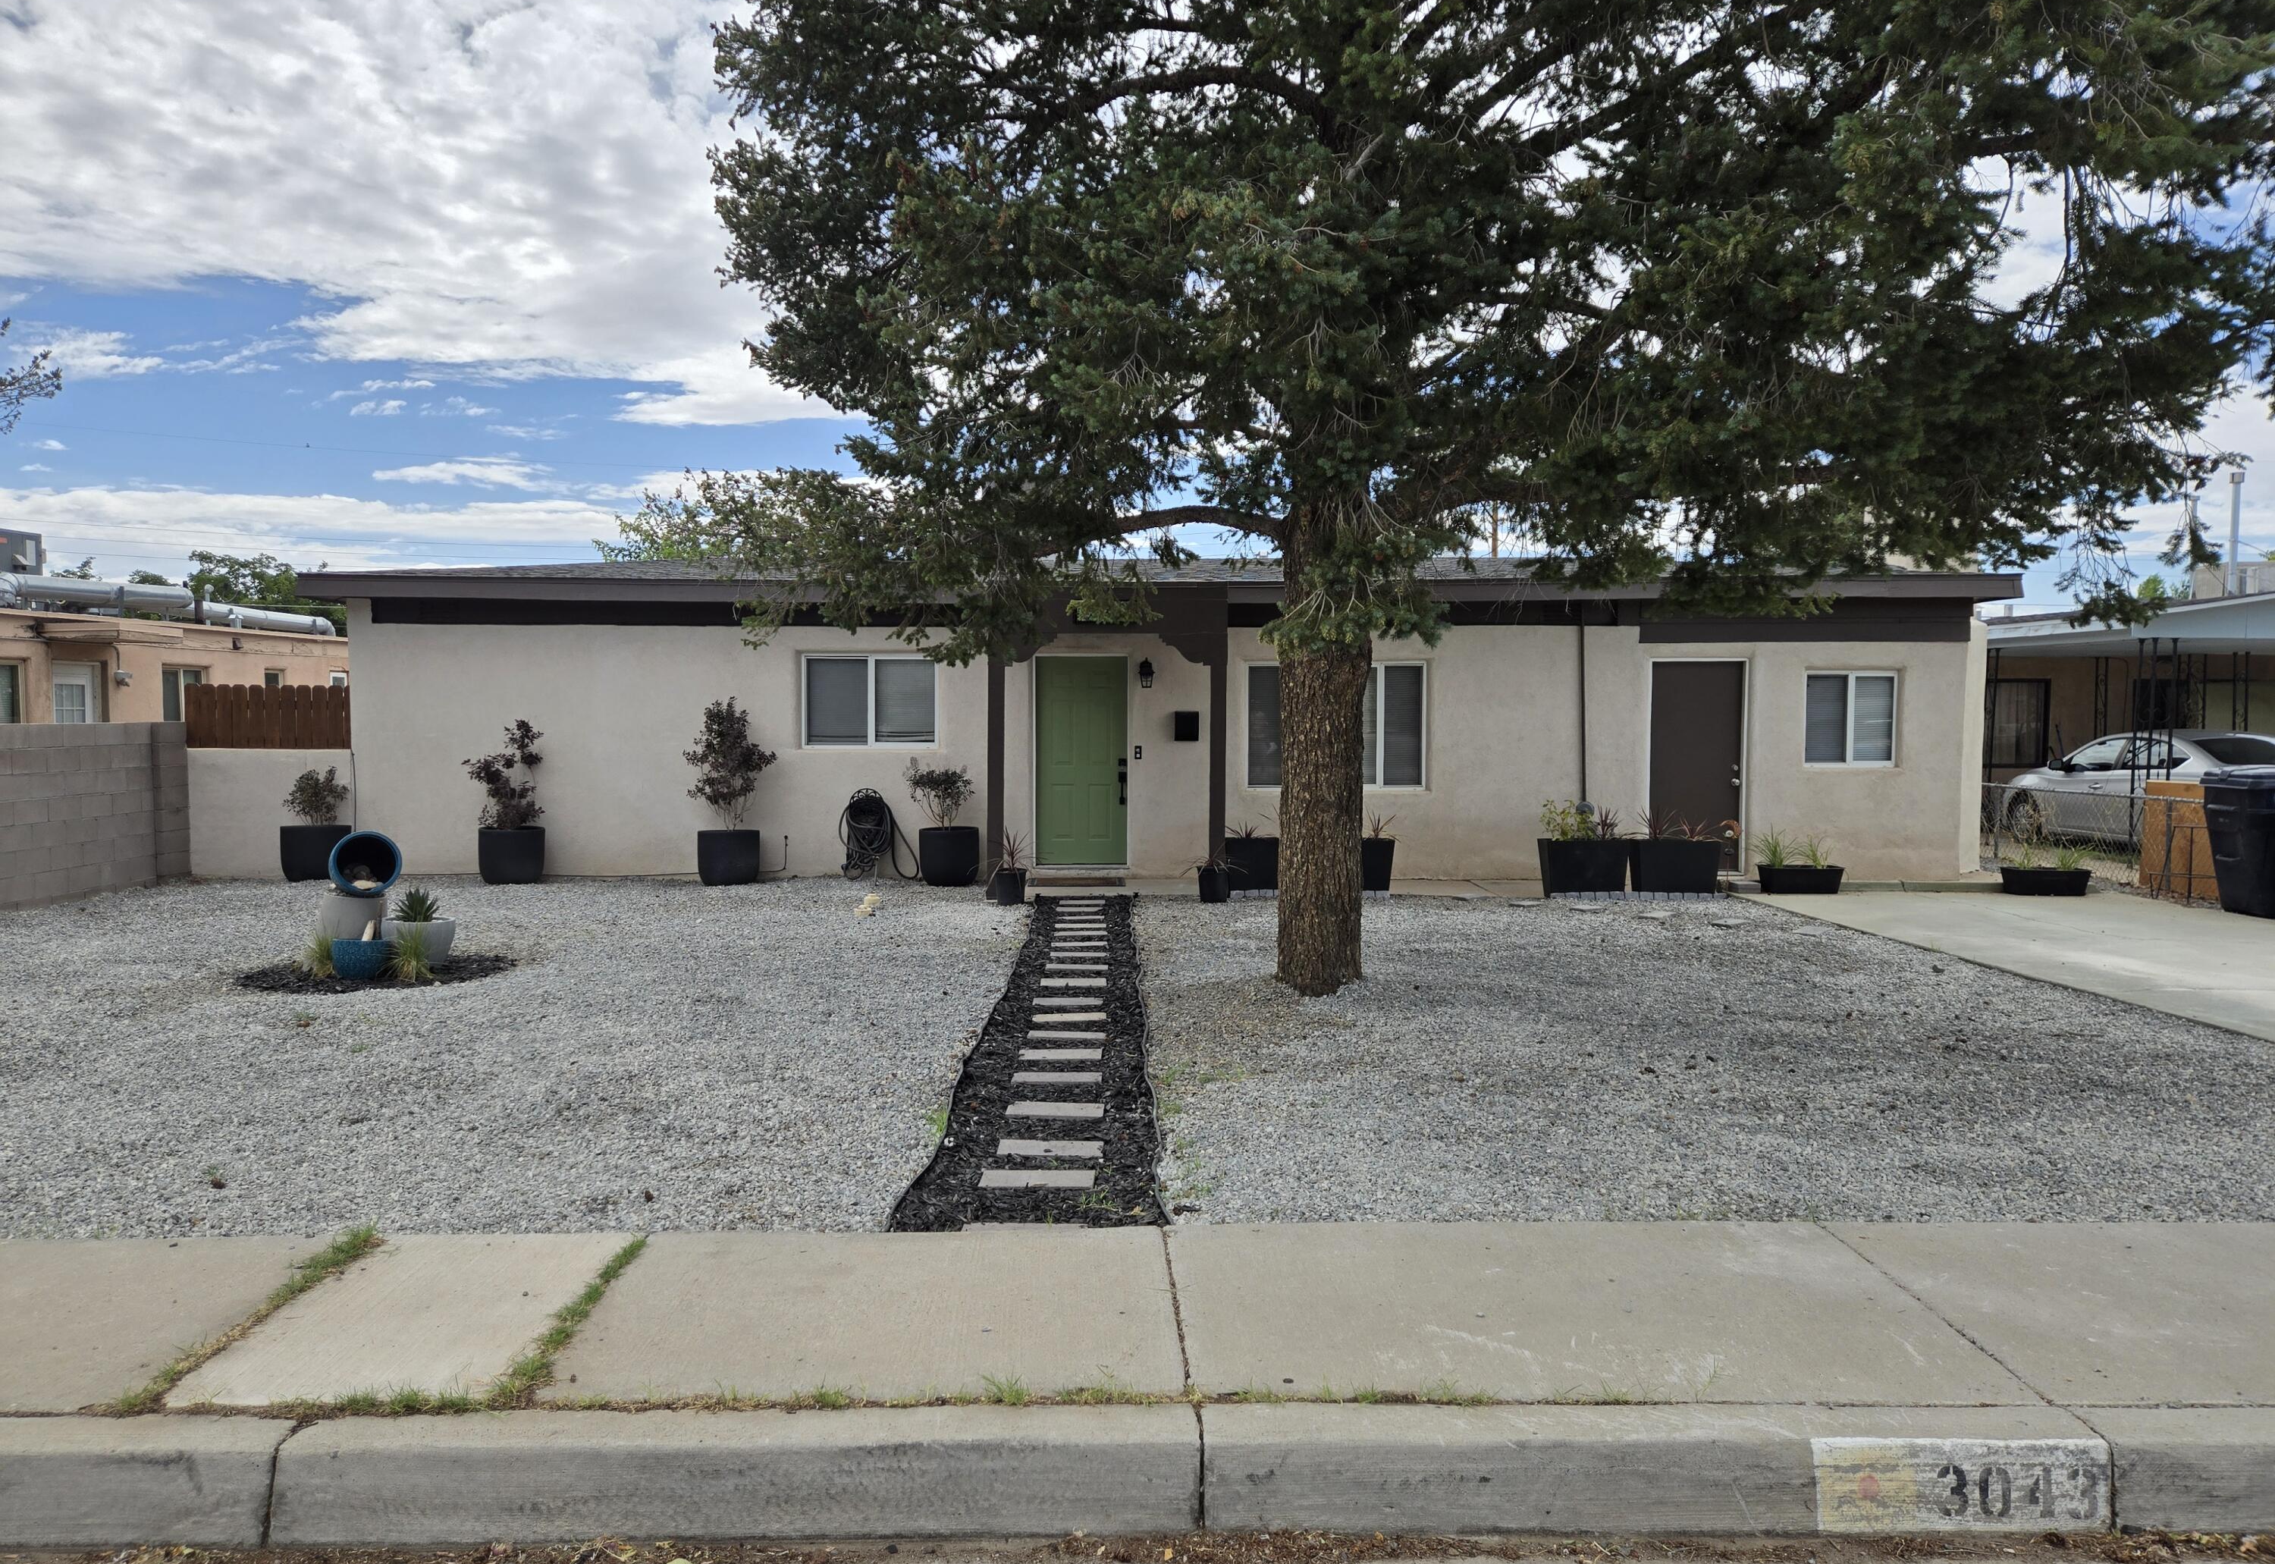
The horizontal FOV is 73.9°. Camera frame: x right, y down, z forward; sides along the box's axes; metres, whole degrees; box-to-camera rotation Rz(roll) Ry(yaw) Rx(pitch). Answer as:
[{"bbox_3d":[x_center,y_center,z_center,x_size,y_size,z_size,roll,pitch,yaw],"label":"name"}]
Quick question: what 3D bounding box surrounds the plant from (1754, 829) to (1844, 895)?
[{"bbox_3d":[6.030,0.725,13.750,0.720,0.600,0.300,0,3,-1],"label":"plant"}]

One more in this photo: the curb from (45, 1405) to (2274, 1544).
[{"bbox_3d":[0.002,1.432,3.170,4.800,0.200,0.180,0,3,-1],"label":"curb"}]

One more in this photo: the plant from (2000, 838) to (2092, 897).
[{"bbox_3d":[8.231,0.762,13.700,0.700,0.530,0.300,0,3,-1],"label":"plant"}]

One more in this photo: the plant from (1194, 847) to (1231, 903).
[{"bbox_3d":[0.632,0.777,12.800,0.340,0.480,0.340,0,3,-1],"label":"plant"}]

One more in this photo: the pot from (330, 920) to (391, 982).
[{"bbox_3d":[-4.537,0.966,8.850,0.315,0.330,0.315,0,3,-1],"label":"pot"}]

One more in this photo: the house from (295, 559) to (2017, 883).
[{"bbox_3d":[0.250,-0.798,17.200,15.600,3.200,7.400,0,3,-1],"label":"house"}]

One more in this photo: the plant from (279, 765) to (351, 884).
[{"bbox_3d":[-7.608,0.389,14.000,0.600,1.070,0.580,0,3,-1],"label":"plant"}]

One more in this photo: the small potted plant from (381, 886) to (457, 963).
[{"bbox_3d":[-4.429,0.881,9.300,0.420,0.480,0.420,0,3,-1],"label":"small potted plant"}]

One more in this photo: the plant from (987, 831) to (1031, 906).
[{"bbox_3d":[-1.079,0.704,12.750,0.360,0.630,0.360,0,3,-1],"label":"plant"}]

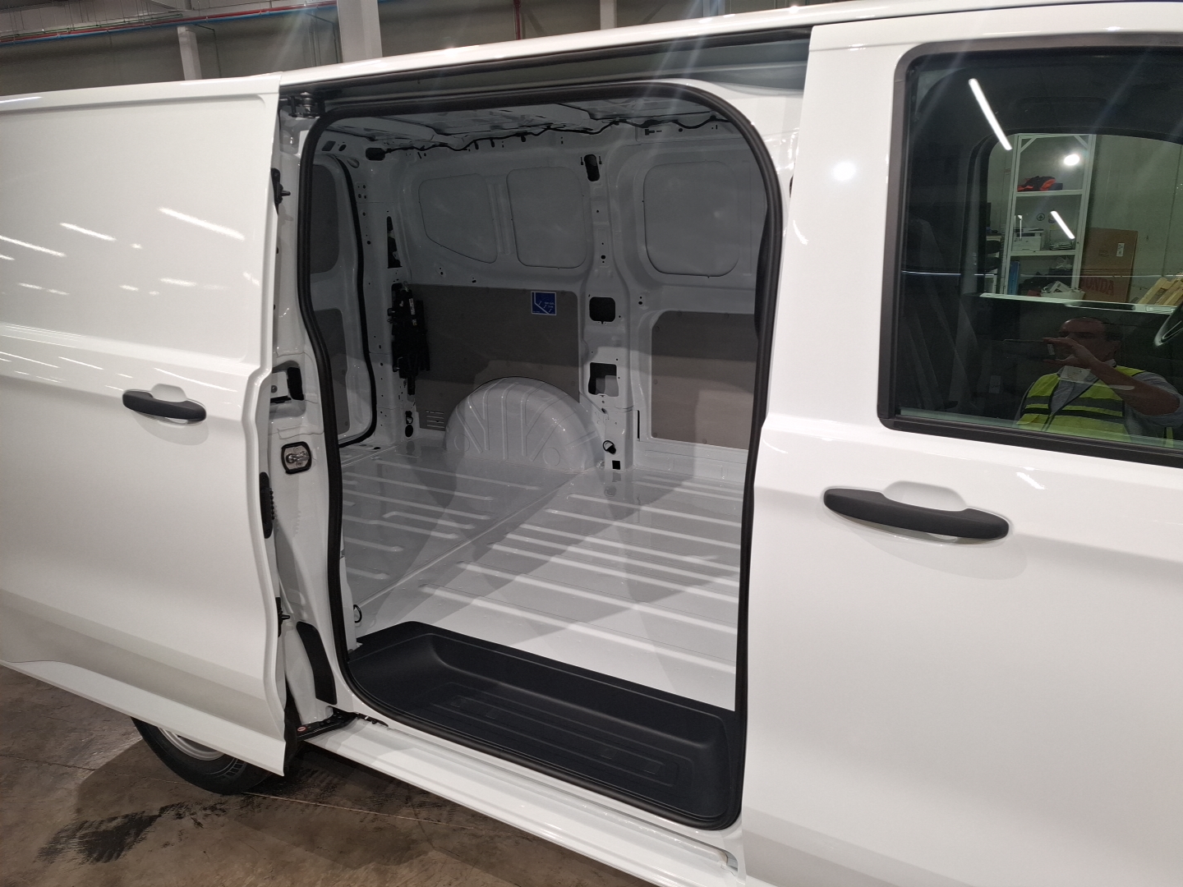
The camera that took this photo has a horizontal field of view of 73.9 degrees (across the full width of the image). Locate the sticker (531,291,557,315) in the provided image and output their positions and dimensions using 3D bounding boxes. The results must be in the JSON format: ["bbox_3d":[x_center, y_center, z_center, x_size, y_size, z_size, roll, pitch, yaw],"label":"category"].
[{"bbox_3d":[-0.216,-0.639,3.588,0.132,0.099,0.003,8,19,27],"label":"sticker"}]

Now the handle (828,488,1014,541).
[{"bbox_3d":[0.464,0.106,1.146,0.253,0.039,0.049,8,19,27],"label":"handle"}]

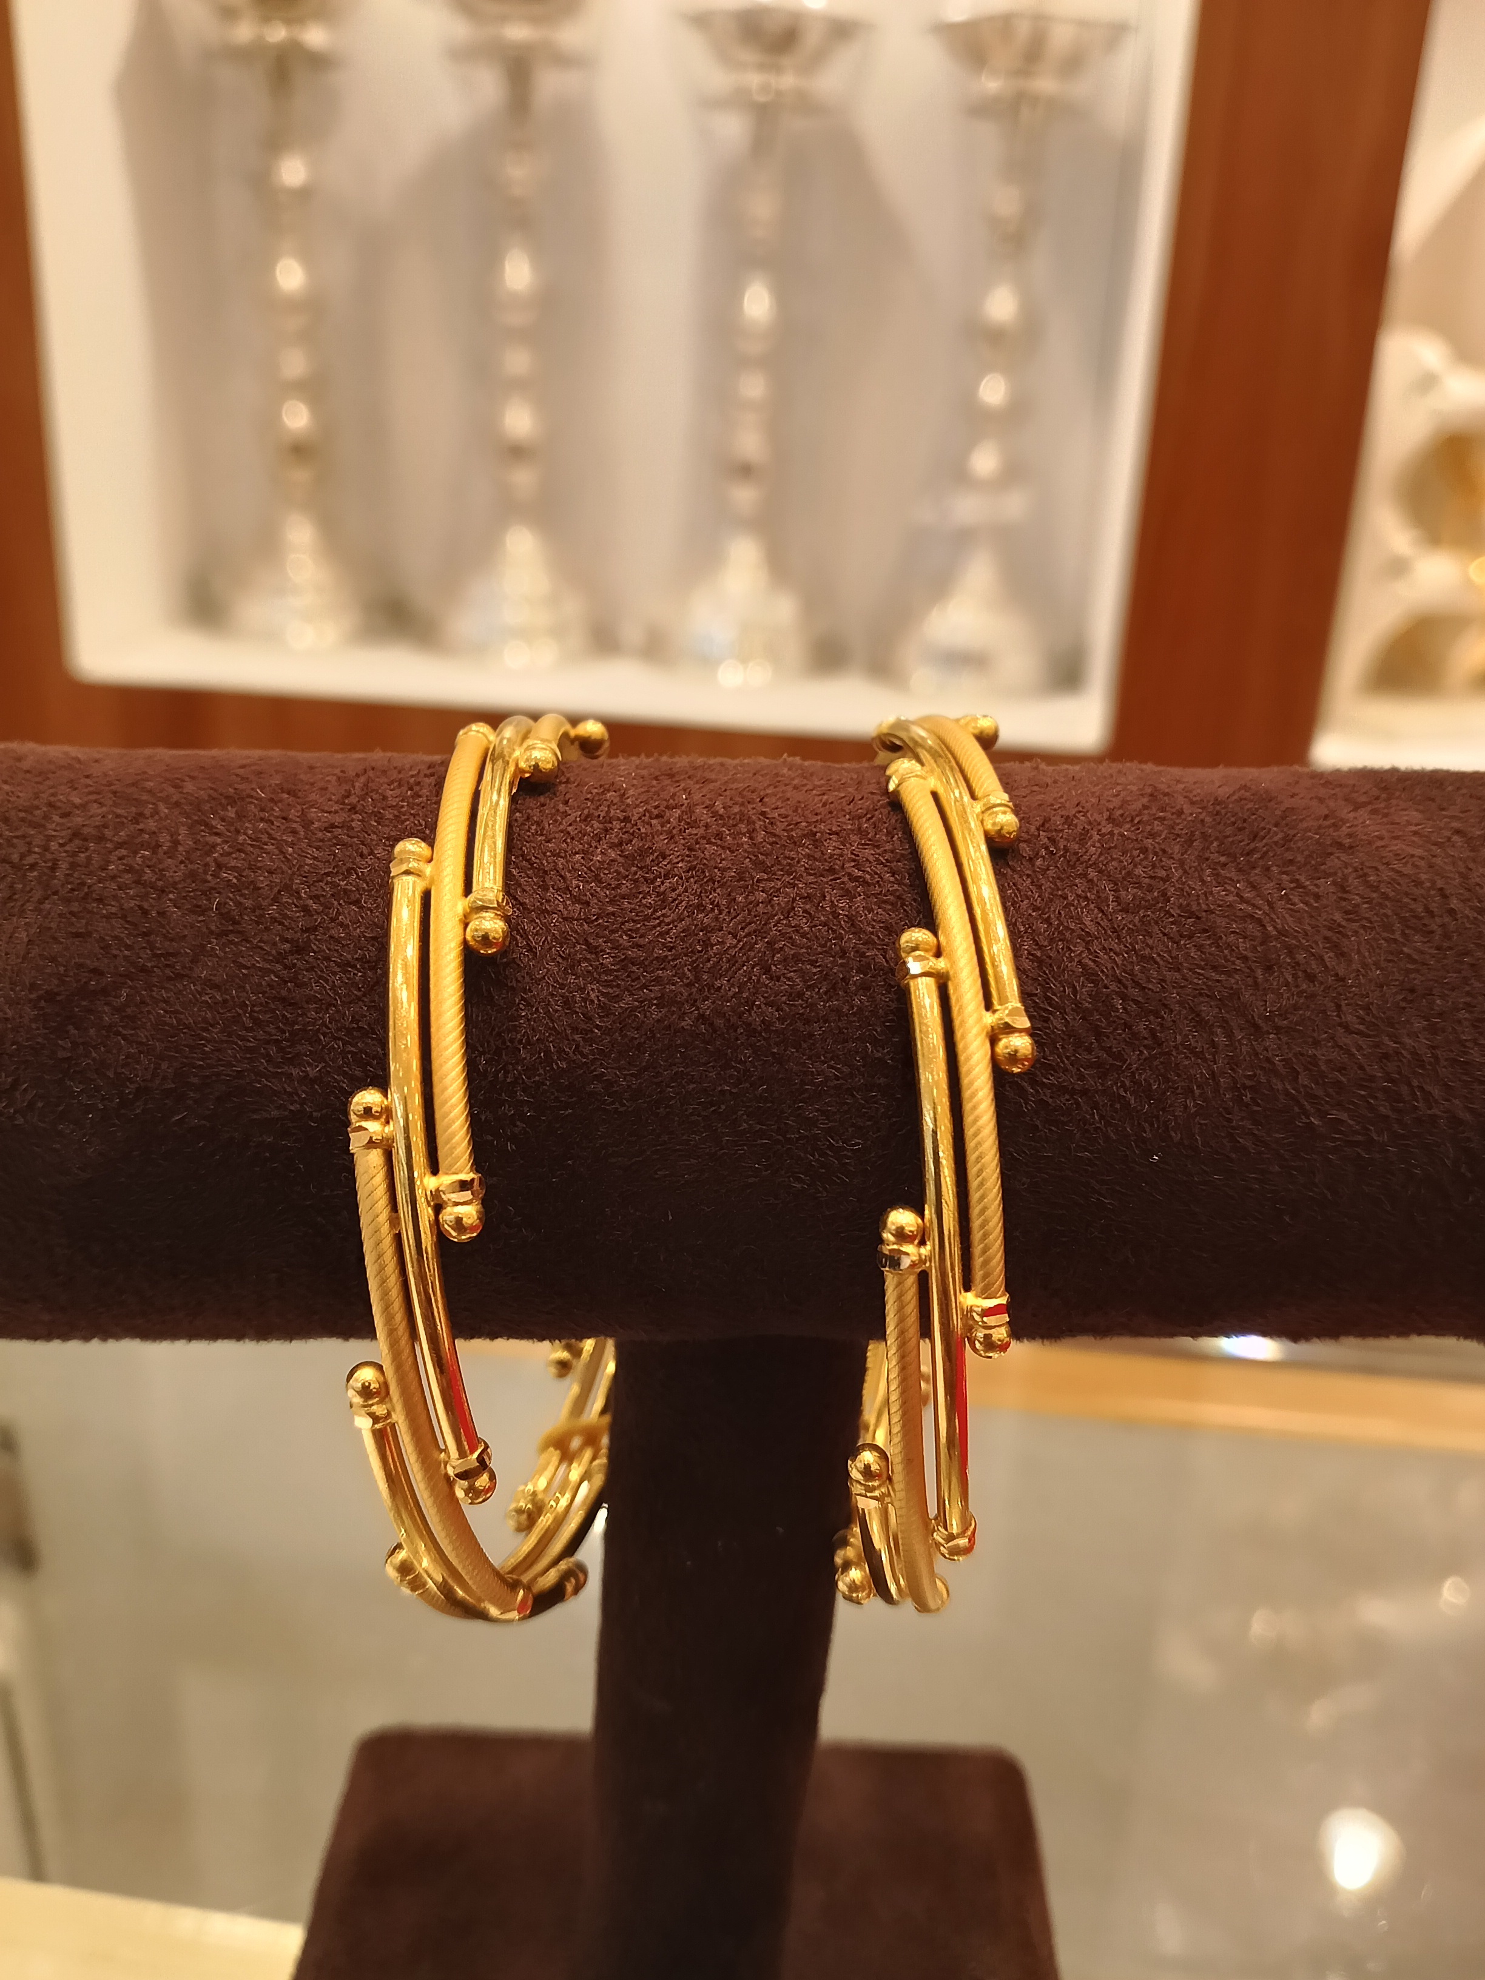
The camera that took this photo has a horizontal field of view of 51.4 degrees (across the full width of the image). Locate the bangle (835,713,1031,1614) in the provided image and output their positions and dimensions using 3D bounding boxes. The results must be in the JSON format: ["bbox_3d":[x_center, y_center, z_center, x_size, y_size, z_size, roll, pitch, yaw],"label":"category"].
[{"bbox_3d":[0.014,0.013,0.120,0.009,0.067,0.067,3,18,3],"label":"bangle"}]

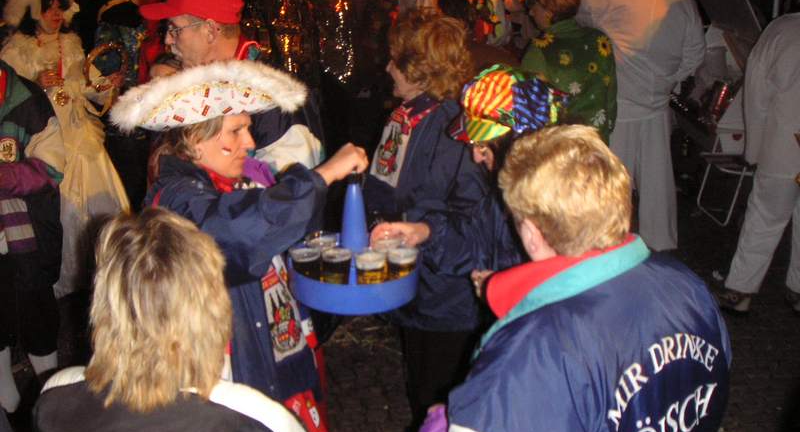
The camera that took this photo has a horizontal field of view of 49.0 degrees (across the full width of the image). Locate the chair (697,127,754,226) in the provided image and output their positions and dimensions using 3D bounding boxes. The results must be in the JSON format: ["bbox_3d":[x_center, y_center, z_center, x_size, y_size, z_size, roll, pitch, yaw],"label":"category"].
[{"bbox_3d":[2.380,-0.367,6.014,0.500,0.780,0.470,0,19,0],"label":"chair"}]

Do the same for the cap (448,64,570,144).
[{"bbox_3d":[0.226,-0.240,1.860,0.270,0.165,0.200,-27,30,-30],"label":"cap"}]

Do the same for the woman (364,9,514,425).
[{"bbox_3d":[0.110,0.228,2.786,0.460,1.690,0.500,0,19,0],"label":"woman"}]

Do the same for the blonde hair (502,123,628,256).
[{"bbox_3d":[0.268,-0.044,1.420,0.190,0.220,0.220,-15,19,-38],"label":"blonde hair"}]

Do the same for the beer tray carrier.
[{"bbox_3d":[-0.112,0.054,2.120,0.310,0.280,0.310,0,19,0],"label":"beer tray carrier"}]

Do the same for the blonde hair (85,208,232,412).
[{"bbox_3d":[-0.377,0.141,1.370,0.220,0.310,0.230,3,19,9],"label":"blonde hair"}]

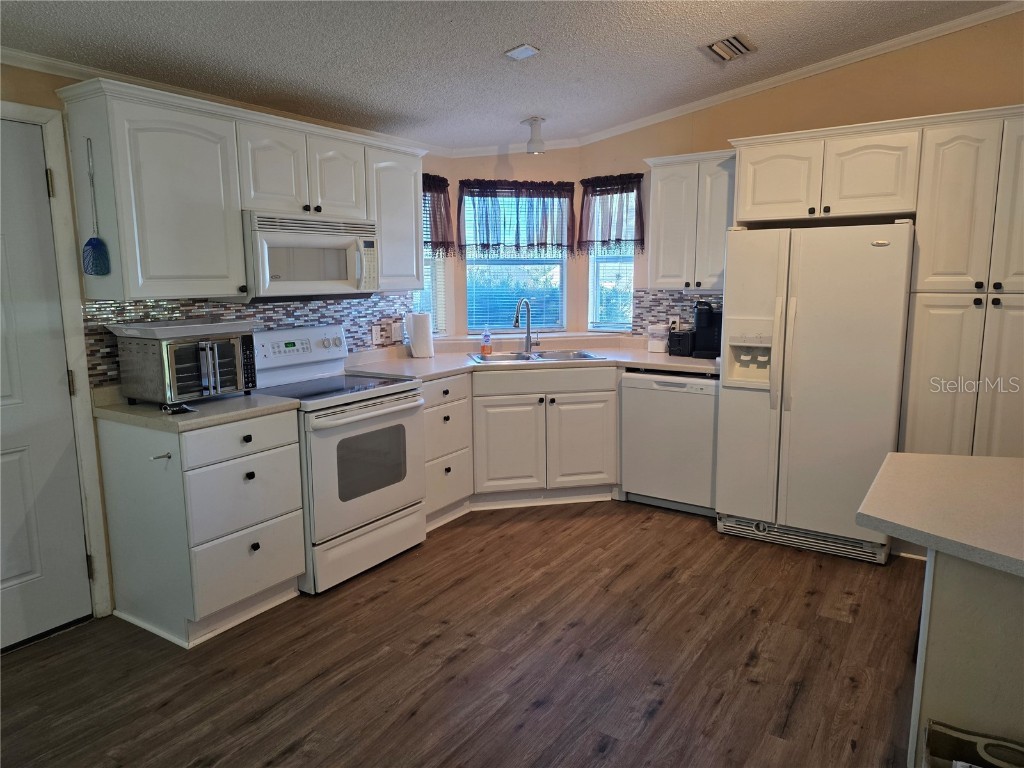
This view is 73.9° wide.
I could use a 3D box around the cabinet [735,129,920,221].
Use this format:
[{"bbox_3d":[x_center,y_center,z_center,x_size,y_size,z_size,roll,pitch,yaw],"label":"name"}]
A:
[{"bbox_3d":[1.733,-1.087,3.683,0.870,0.398,0.590,5,10,33],"label":"cabinet"}]

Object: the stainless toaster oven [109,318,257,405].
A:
[{"bbox_3d":[-1.422,-0.094,3.033,0.330,0.320,0.480,5,10,33],"label":"stainless toaster oven"}]

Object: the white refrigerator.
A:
[{"bbox_3d":[1.675,-0.001,3.733,0.840,1.690,0.800,5,10,33],"label":"white refrigerator"}]

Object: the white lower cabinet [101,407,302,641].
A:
[{"bbox_3d":[-1.333,0.556,2.983,0.630,0.878,0.557,5,10,33],"label":"white lower cabinet"}]

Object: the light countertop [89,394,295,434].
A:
[{"bbox_3d":[-1.332,0.106,2.914,0.640,0.040,0.570,5,10,33],"label":"light countertop"}]

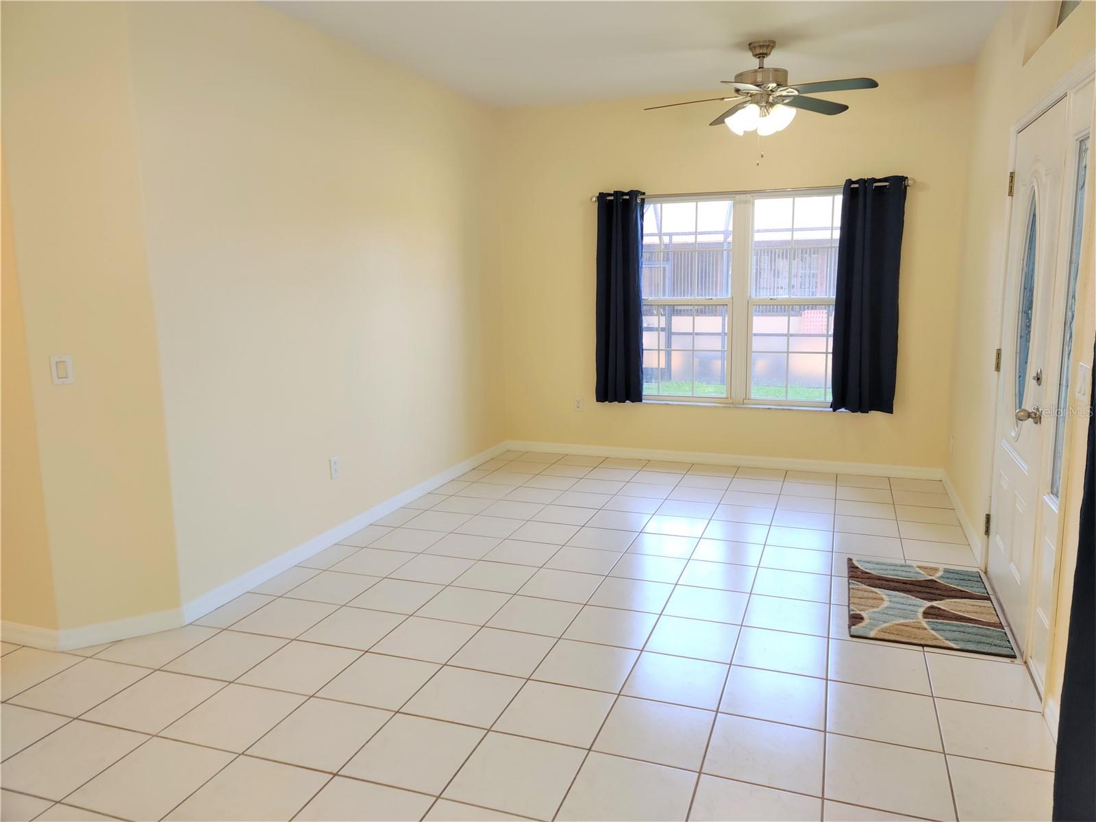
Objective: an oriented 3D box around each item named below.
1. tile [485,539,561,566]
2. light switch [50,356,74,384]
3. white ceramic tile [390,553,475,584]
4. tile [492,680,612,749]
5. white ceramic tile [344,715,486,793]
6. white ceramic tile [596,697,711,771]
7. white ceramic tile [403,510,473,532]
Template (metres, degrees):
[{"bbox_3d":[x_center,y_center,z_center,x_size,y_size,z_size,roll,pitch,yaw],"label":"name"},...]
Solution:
[{"bbox_3d":[-0.132,0.747,4.299,0.334,0.010,0.337,3,11,20],"label":"tile"},{"bbox_3d":[-1.831,-0.153,3.104,0.072,0.114,0.010,-6,11,-27],"label":"light switch"},{"bbox_3d":[-0.566,0.784,4.062,0.328,0.010,0.340,3,11,19],"label":"white ceramic tile"},{"bbox_3d":[0.030,1.015,2.764,0.331,0.010,0.333,3,11,19],"label":"tile"},{"bbox_3d":[-0.408,1.058,2.549,0.328,0.010,0.340,3,11,19],"label":"white ceramic tile"},{"bbox_3d":[0.350,1.032,2.647,0.331,0.010,0.333,3,11,19],"label":"white ceramic tile"},{"bbox_3d":[-0.651,0.651,4.859,0.333,0.010,0.337,3,11,20],"label":"white ceramic tile"}]

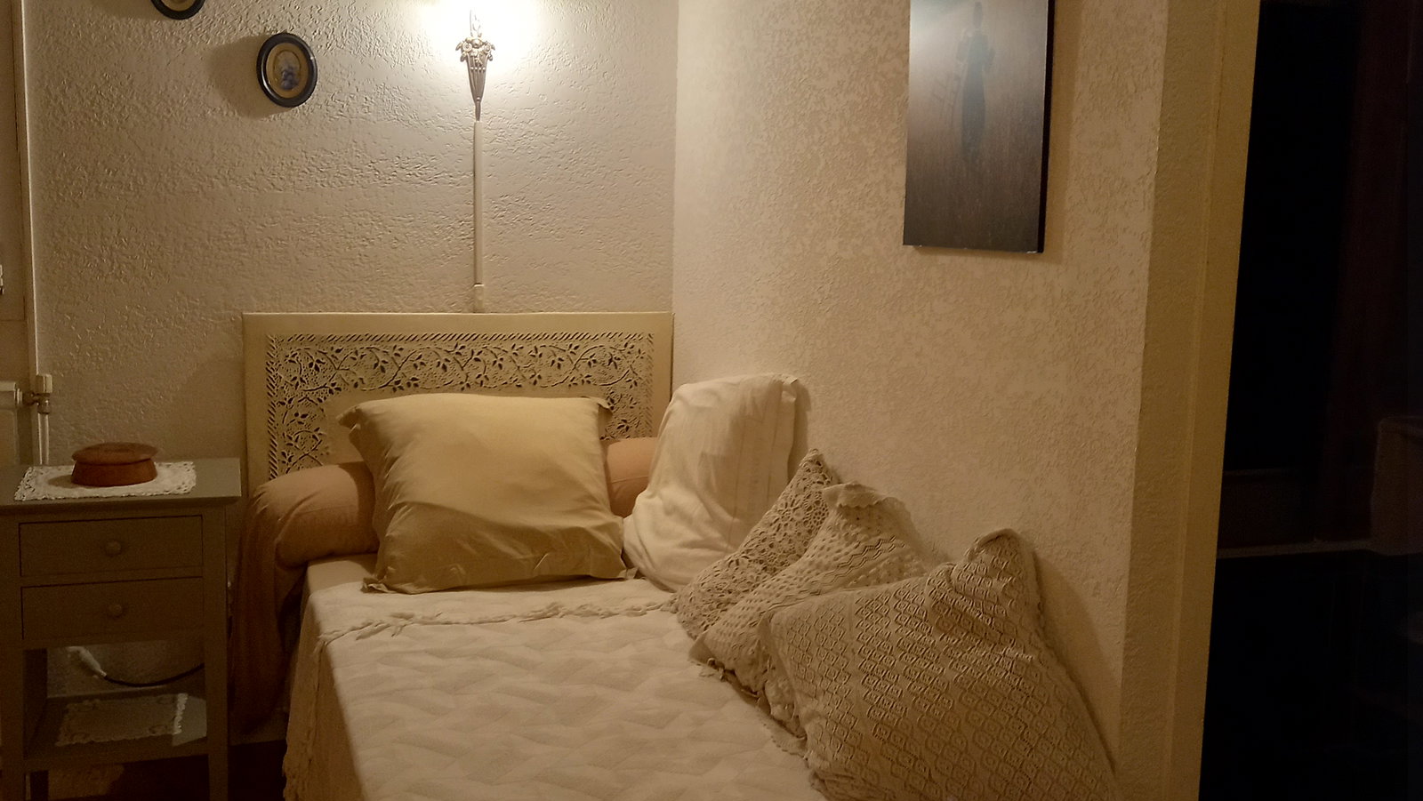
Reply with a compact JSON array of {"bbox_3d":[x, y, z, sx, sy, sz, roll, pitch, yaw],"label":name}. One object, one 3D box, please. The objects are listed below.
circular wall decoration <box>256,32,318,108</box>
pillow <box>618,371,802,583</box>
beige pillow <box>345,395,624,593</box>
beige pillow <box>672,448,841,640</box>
[{"bbox_3d":[-0.948,-0.739,3.063,0.127,0.165,0.025,-2,8,-20],"label":"circular wall decoration"},{"bbox_3d":[-0.005,0.161,2.774,0.160,0.430,0.450,21,-6,-38],"label":"pillow"},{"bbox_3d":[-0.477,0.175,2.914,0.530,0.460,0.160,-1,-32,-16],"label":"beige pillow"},{"bbox_3d":[0.133,0.283,2.411,0.120,0.400,0.400,40,-11,-26],"label":"beige pillow"}]

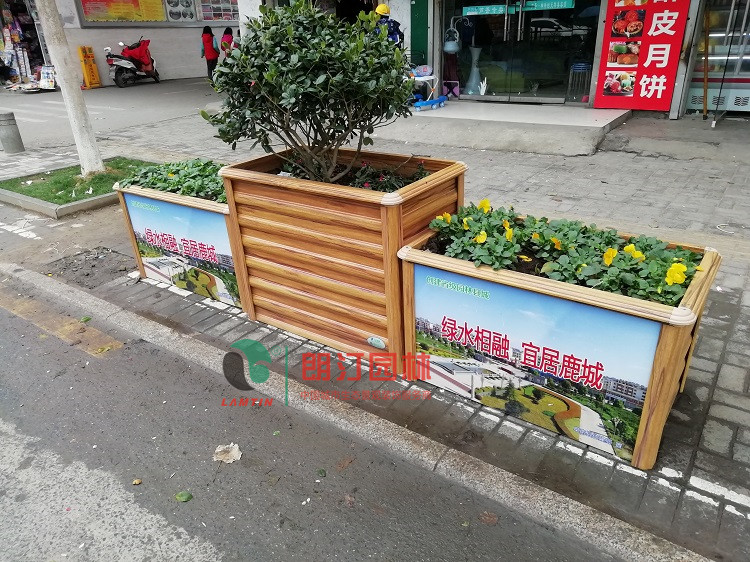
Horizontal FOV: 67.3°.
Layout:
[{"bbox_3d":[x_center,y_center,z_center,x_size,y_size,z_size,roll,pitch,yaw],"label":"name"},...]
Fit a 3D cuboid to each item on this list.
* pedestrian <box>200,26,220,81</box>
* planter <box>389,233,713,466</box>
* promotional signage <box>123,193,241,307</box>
[{"bbox_3d":[-4.799,-6.642,16.551,0.500,1.530,0.320,-5,25,-7],"label":"pedestrian"},{"bbox_3d":[0.652,0.133,2.142,1.012,0.672,0.555,15,32,33],"label":"planter"},{"bbox_3d":[-1.119,-0.190,3.275,0.898,0.550,0.029,14,30,32],"label":"promotional signage"}]

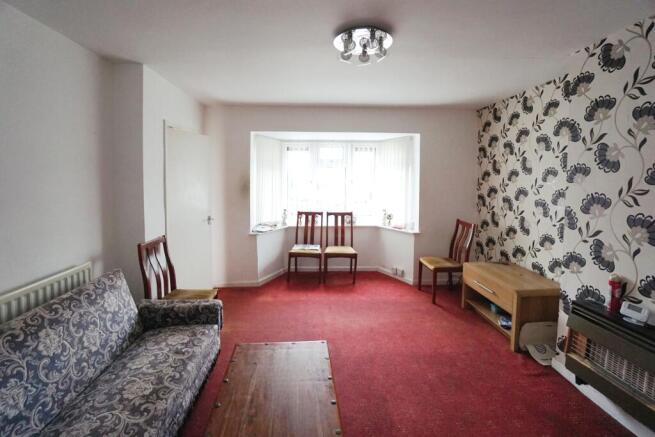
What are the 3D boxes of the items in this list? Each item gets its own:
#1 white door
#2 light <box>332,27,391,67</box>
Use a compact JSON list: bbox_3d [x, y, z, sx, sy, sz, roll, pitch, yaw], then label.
[{"bbox_3d":[-1.425,0.079,2.912,0.045,1.980,0.720,1,7,11],"label":"white door"},{"bbox_3d":[0.228,-1.094,1.761,0.385,0.110,0.385,0,7,0],"label":"light"}]

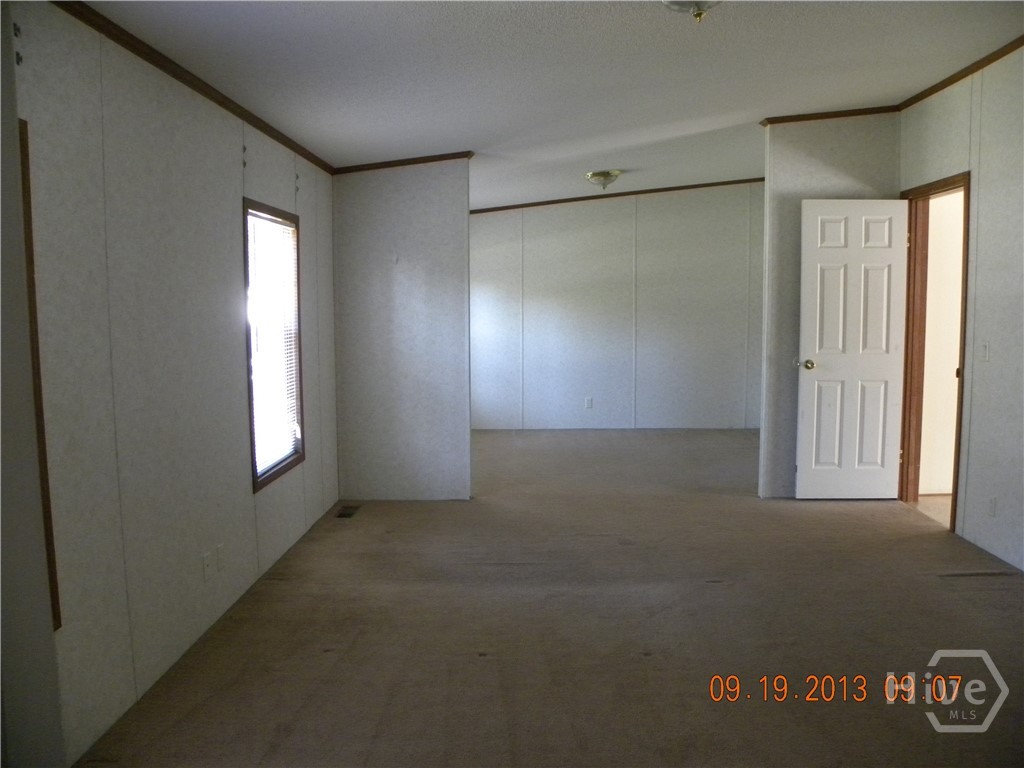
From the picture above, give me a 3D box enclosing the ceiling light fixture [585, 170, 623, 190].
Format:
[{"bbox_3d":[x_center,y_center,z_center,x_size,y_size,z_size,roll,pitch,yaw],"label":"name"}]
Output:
[{"bbox_3d":[0.783,-1.744,6.605,0.335,0.135,0.335,-6,6,2],"label":"ceiling light fixture"}]

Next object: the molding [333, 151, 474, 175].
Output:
[{"bbox_3d":[-0.738,-1.481,5.110,0.960,0.050,0.040,-6,6,2],"label":"molding"}]

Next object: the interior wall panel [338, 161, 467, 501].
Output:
[{"bbox_3d":[-0.752,-0.347,5.298,0.915,2.310,0.100,0,6,2],"label":"interior wall panel"}]

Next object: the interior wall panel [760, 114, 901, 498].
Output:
[{"bbox_3d":[2.145,-0.497,5.192,0.875,2.585,0.100,0,6,2],"label":"interior wall panel"}]

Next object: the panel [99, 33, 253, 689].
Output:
[{"bbox_3d":[-1.320,-0.086,3.140,0.060,2.240,1.220,0,6,2],"label":"panel"}]

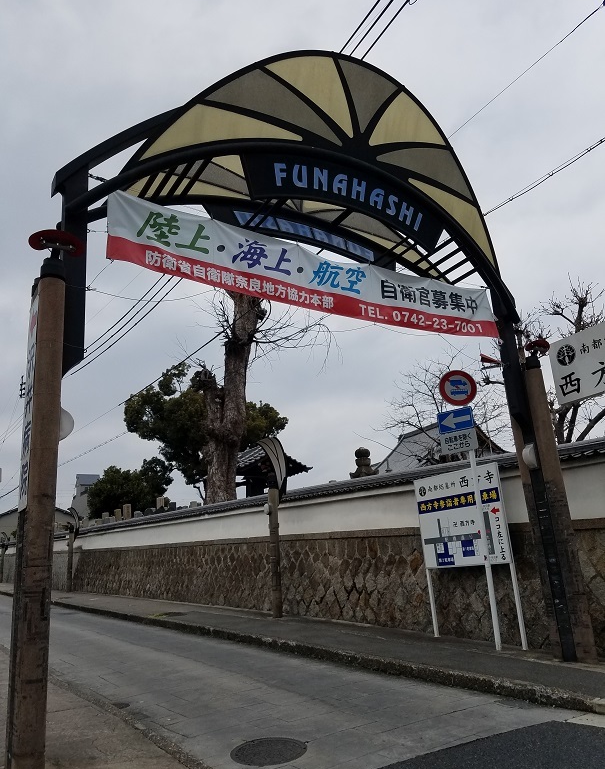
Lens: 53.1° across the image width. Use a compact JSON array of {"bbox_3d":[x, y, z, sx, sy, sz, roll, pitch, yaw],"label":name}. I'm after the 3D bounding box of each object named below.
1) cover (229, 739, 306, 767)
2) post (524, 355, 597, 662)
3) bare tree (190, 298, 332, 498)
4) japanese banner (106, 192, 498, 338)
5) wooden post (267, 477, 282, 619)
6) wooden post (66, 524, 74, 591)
[{"bbox_3d":[-0.286,3.168,5.195,0.660,0.040,0.660,-3,-15,-2],"label":"cover"},{"bbox_3d":[3.358,1.504,7.977,0.260,3.932,0.260,5,-18,-30],"label":"post"},{"bbox_3d":[-1.442,1.044,20.804,4.700,9.800,4.300,-4,-16,0],"label":"bare tree"},{"bbox_3d":[0.392,-1.264,7.161,5.271,0.850,0.100,5,-18,-30],"label":"japanese banner"},{"bbox_3d":[-0.677,3.809,14.439,0.225,3.276,0.225,-4,-16,-1],"label":"wooden post"},{"bbox_3d":[-11.256,8.436,29.417,0.225,3.110,0.225,5,-18,-30],"label":"wooden post"}]

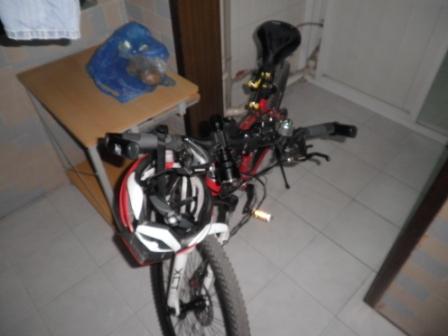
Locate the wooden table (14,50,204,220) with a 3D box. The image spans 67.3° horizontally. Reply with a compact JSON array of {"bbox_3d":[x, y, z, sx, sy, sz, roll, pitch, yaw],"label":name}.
[{"bbox_3d":[-0.511,-0.125,1.722,0.510,0.700,0.695,-34,53,-28],"label":"wooden table"}]

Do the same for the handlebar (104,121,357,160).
[{"bbox_3d":[0.077,-0.071,0.800,0.650,0.090,0.120,-6,43,-26],"label":"handlebar"}]

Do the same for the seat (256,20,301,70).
[{"bbox_3d":[0.193,-0.463,1.260,0.160,0.090,0.270,13,47,6],"label":"seat"}]

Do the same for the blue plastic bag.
[{"bbox_3d":[-0.393,-0.450,1.375,0.280,0.220,0.290,-34,53,-28],"label":"blue plastic bag"}]

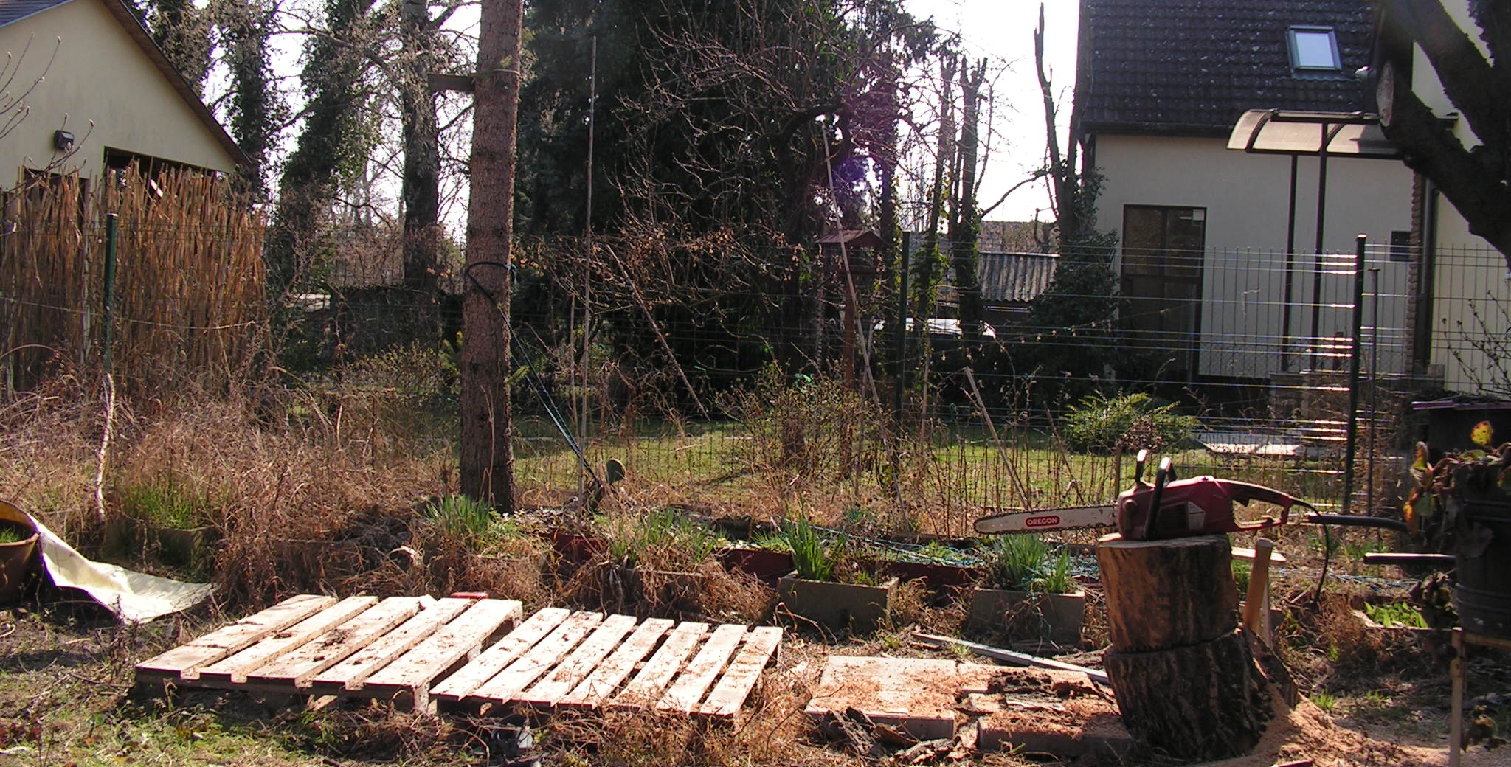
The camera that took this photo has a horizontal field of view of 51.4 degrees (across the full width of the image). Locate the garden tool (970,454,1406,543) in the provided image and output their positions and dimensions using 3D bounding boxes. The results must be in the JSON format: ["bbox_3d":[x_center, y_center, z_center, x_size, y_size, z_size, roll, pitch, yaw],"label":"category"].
[{"bbox_3d":[1.091,0.315,4.420,0.930,0.235,0.220,-5,0,10],"label":"garden tool"}]

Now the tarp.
[{"bbox_3d":[-2.510,0.683,6.080,0.820,0.360,0.750,2,1,-22],"label":"tarp"}]

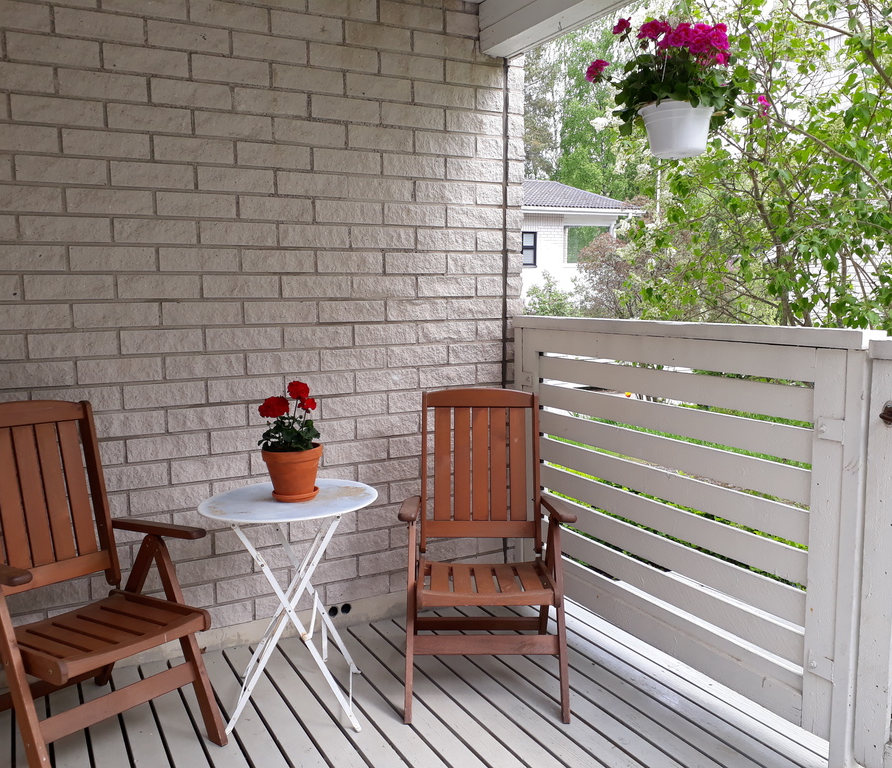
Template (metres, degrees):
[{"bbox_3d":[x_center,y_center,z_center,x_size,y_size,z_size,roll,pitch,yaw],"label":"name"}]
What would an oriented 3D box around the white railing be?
[{"bbox_3d":[0.761,0.415,2.981,0.100,1.290,1.760,-4,7,-26],"label":"white railing"}]

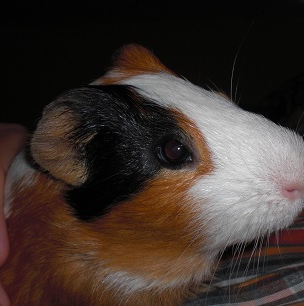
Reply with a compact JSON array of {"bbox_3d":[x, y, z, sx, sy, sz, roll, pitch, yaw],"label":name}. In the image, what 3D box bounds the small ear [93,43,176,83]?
[{"bbox_3d":[-0.007,-0.036,0.245,0.028,0.017,0.020,5,15,18],"label":"small ear"}]

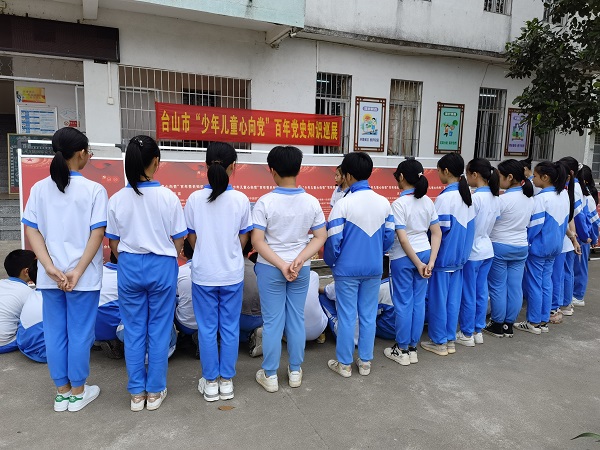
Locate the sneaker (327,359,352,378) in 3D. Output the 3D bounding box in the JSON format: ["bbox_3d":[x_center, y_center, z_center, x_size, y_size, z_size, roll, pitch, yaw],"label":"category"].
[{"bbox_3d":[0.282,0.968,3.241,0.090,0.100,0.245,-4,10,-34],"label":"sneaker"}]

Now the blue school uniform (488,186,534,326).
[{"bbox_3d":[1.715,0.270,3.956,0.420,1.192,0.300,-3,10,-28],"label":"blue school uniform"}]

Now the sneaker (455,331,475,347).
[{"bbox_3d":[1.341,0.906,3.810,0.090,0.100,0.240,-5,11,-36],"label":"sneaker"}]

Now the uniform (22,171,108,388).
[{"bbox_3d":[-1.316,0.327,2.680,0.460,1.272,0.280,2,9,2],"label":"uniform"}]

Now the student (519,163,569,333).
[{"bbox_3d":[2.076,0.197,4.048,0.420,1.466,0.330,-4,10,-30],"label":"student"}]

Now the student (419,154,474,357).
[{"bbox_3d":[1.122,0.225,3.543,0.400,1.520,0.300,-4,11,-33],"label":"student"}]

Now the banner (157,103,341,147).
[{"bbox_3d":[-0.889,-2.054,9.800,4.074,0.690,0.050,-3,9,-26],"label":"banner"}]

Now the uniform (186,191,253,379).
[{"bbox_3d":[-0.486,0.371,2.829,0.440,1.234,0.280,1,9,-5],"label":"uniform"}]

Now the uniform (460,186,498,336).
[{"bbox_3d":[1.406,0.301,3.784,0.410,1.224,0.280,-4,10,-32],"label":"uniform"}]

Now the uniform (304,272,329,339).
[{"bbox_3d":[0.020,0.609,3.895,0.400,0.540,0.340,1,9,-5],"label":"uniform"}]

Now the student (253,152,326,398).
[{"bbox_3d":[-0.095,0.277,2.967,0.460,1.530,0.330,0,9,-8],"label":"student"}]

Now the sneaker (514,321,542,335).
[{"bbox_3d":[2.038,0.865,4.155,0.095,0.110,0.260,-5,11,-36],"label":"sneaker"}]

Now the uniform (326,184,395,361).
[{"bbox_3d":[0.375,0.315,3.171,0.450,1.220,0.280,-2,9,-20],"label":"uniform"}]

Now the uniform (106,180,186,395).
[{"bbox_3d":[-0.888,0.366,2.712,0.440,1.200,0.280,1,9,-4],"label":"uniform"}]

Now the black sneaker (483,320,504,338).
[{"bbox_3d":[1.667,0.868,4.018,0.090,0.130,0.240,-3,10,-28],"label":"black sneaker"}]

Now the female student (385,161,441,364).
[{"bbox_3d":[0.782,0.270,3.343,0.400,1.475,0.340,-4,11,-33],"label":"female student"}]

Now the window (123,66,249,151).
[{"bbox_3d":[-2.221,-2.273,9.447,2.661,1.544,0.120,-3,10,-28],"label":"window"}]

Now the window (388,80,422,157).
[{"bbox_3d":[2.525,-2.535,11.198,0.879,1.785,0.120,-2,9,-20],"label":"window"}]

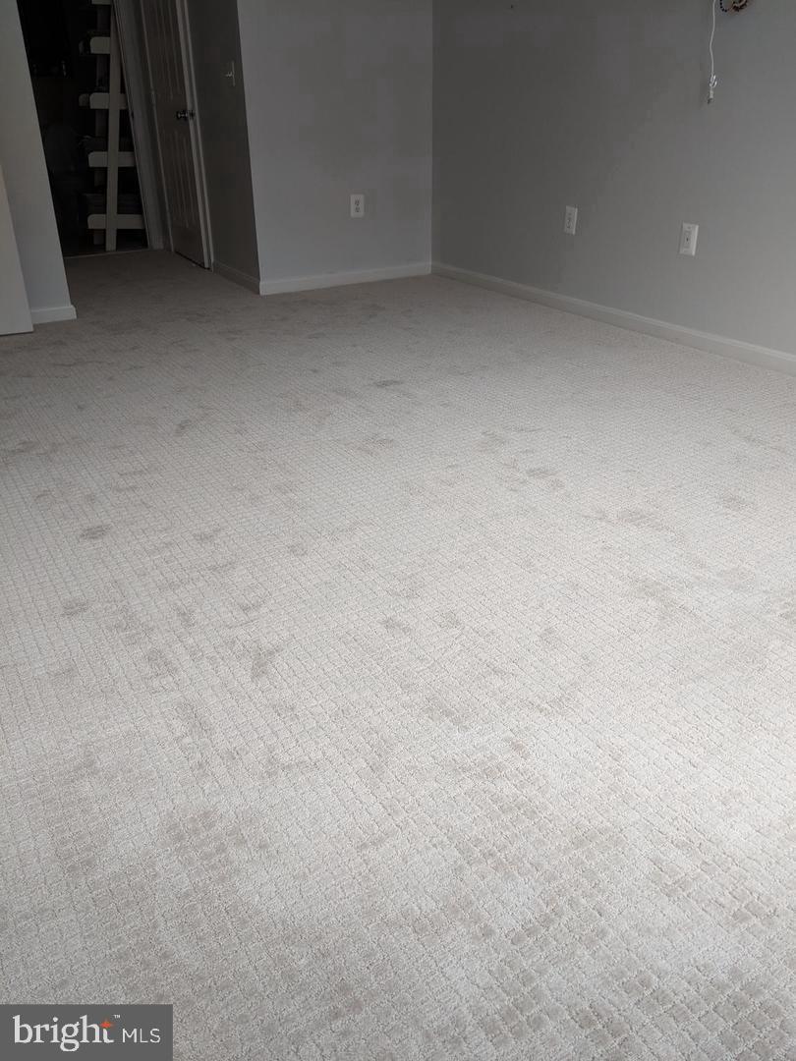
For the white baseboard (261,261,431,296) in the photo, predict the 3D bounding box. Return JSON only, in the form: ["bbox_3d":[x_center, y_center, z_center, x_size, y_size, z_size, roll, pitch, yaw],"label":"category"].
[{"bbox_3d":[-0.301,-1.583,5.190,1.213,0.072,0.015,-16,31,-27],"label":"white baseboard"}]

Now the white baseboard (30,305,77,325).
[{"bbox_3d":[-1.816,-1.133,4.355,0.238,0.068,0.015,-16,31,-27],"label":"white baseboard"}]

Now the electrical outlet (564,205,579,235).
[{"bbox_3d":[0.896,-1.606,4.290,0.010,0.122,0.080,-16,31,-27],"label":"electrical outlet"}]

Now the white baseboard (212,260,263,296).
[{"bbox_3d":[-1.020,-1.602,5.229,0.015,0.076,0.836,-16,31,-27],"label":"white baseboard"}]

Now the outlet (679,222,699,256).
[{"bbox_3d":[1.305,-1.301,3.708,0.010,0.122,0.080,-16,31,-27],"label":"outlet"}]

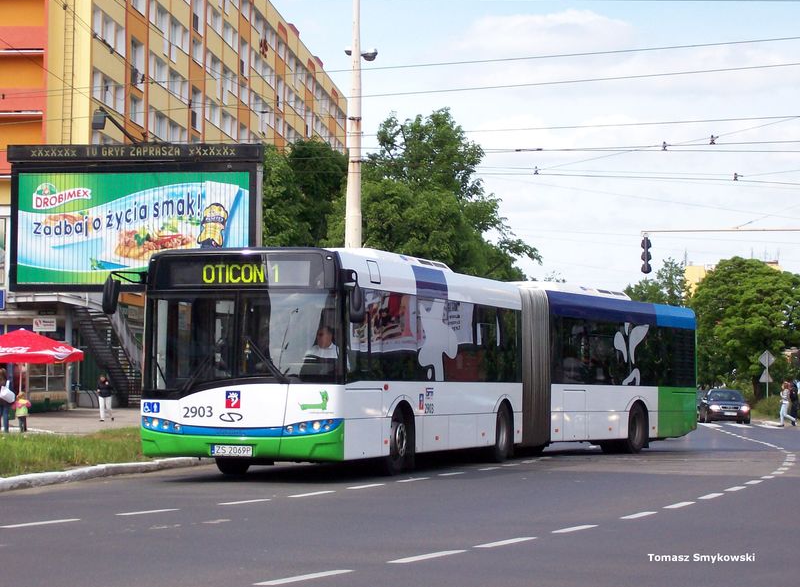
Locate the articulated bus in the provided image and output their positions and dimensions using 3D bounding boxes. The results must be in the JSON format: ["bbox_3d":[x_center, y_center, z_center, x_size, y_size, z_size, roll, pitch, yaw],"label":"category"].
[{"bbox_3d":[0.927,1.213,32.179,3.200,2.920,18.000,-1,-3,22],"label":"articulated bus"}]

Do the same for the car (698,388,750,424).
[{"bbox_3d":[13.594,4.682,84.035,1.730,1.450,4.200,0,-3,4],"label":"car"}]

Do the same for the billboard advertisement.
[{"bbox_3d":[-5.631,-1.596,42.691,5.480,3.170,0.450,0,-3,9],"label":"billboard advertisement"}]

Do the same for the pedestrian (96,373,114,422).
[{"bbox_3d":[-10.387,3.686,70.800,0.550,1.680,0.450,0,-3,14],"label":"pedestrian"}]

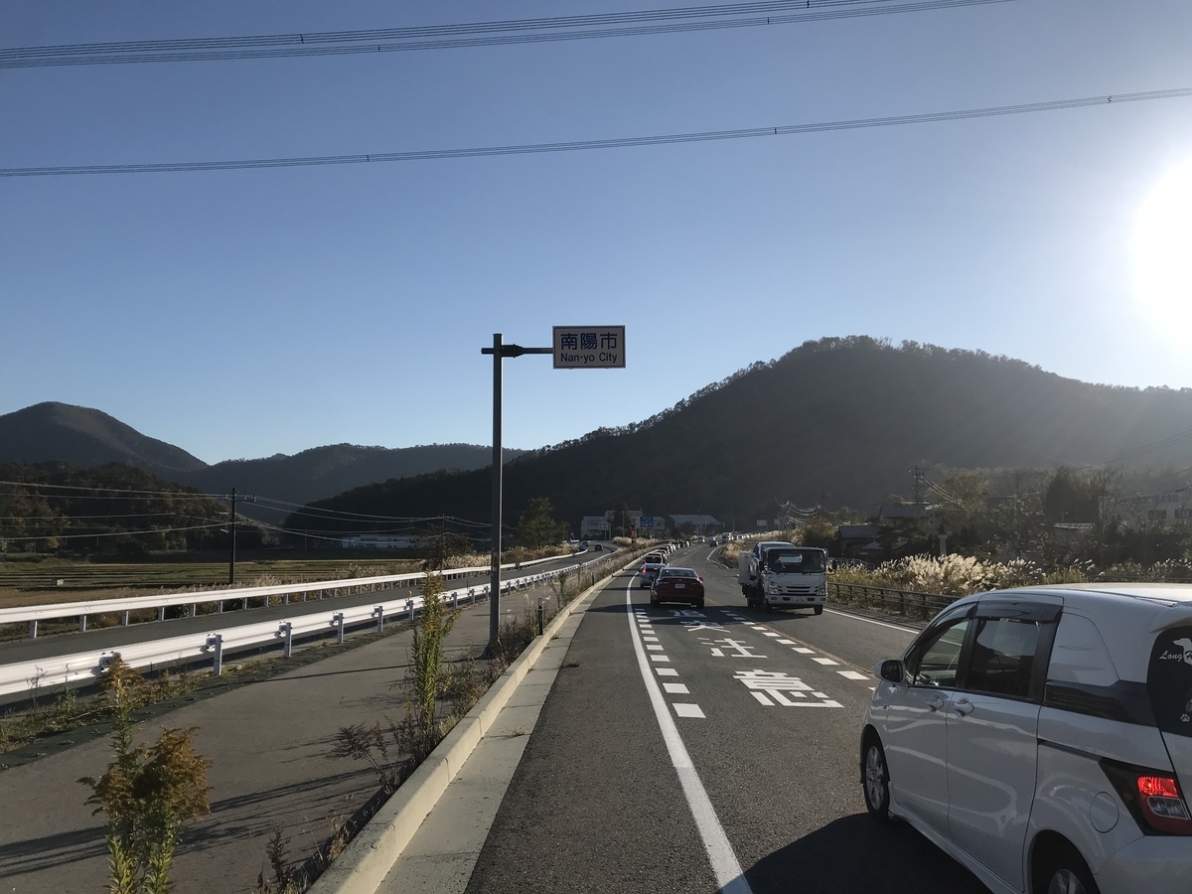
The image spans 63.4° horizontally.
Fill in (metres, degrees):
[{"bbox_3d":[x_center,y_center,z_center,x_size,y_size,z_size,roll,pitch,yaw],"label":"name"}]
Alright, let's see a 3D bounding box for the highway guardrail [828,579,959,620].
[{"bbox_3d":[9.600,5.198,33.132,0.220,0.820,15.000,0,-6,0],"label":"highway guardrail"}]

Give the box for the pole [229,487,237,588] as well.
[{"bbox_3d":[-24.967,6.356,66.350,0.360,7.220,0.360,0,-6,0],"label":"pole"}]

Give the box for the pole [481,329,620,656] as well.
[{"bbox_3d":[-0.810,0.820,18.490,2.720,6.270,0.320,0,-6,0],"label":"pole"}]

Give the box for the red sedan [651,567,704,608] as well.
[{"bbox_3d":[3.020,5.320,36.740,1.810,1.440,4.700,0,-6,1],"label":"red sedan"}]

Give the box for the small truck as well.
[{"bbox_3d":[6.370,4.524,33.507,2.060,2.320,6.200,0,-6,0],"label":"small truck"}]

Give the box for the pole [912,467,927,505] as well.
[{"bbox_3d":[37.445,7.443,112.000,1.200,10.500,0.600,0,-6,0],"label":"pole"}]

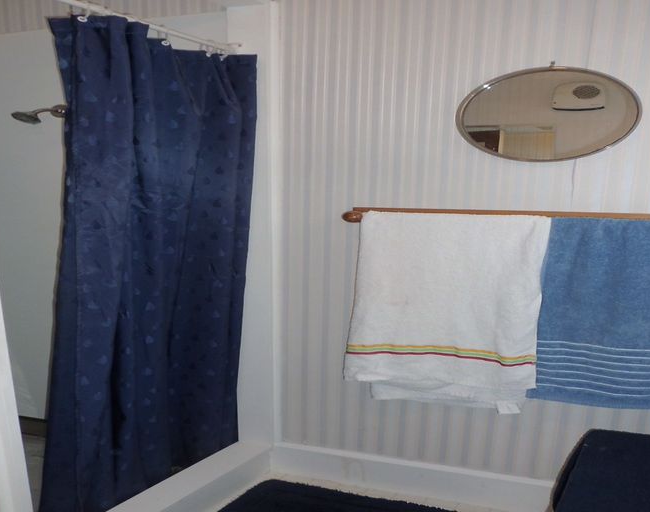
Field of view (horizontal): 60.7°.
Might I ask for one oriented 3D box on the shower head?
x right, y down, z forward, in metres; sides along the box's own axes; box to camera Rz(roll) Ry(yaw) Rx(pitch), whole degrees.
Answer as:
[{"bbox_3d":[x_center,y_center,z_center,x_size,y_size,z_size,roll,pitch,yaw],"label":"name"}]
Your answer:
[{"bbox_3d":[-1.209,-0.605,2.371,0.105,0.100,0.240,4,12,14],"label":"shower head"}]

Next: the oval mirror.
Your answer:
[{"bbox_3d":[0.778,-0.496,1.960,0.615,0.326,0.030,4,12,14],"label":"oval mirror"}]

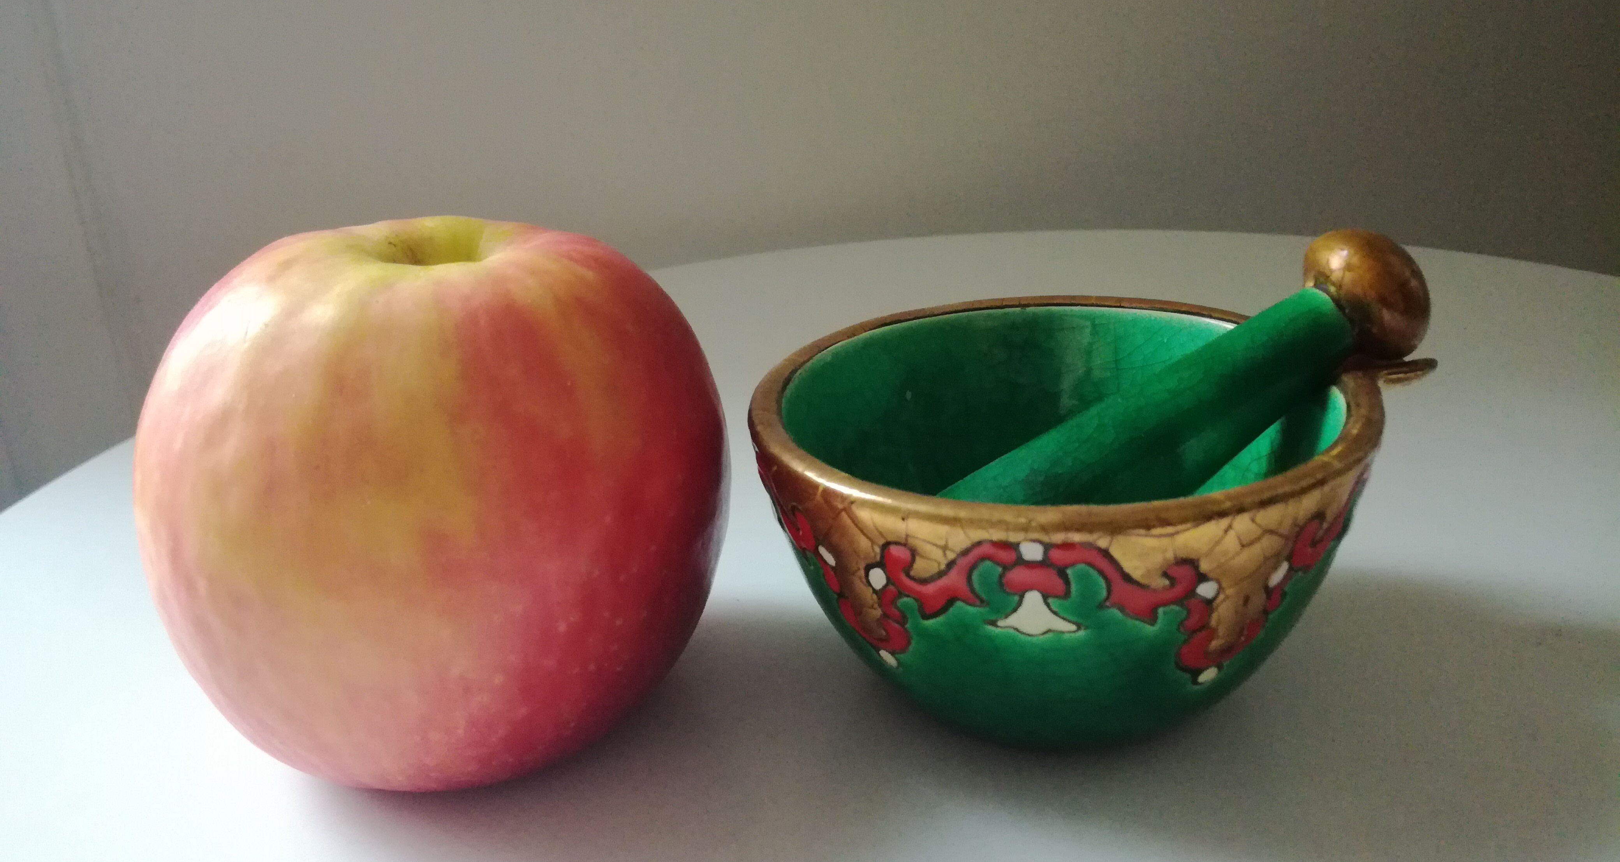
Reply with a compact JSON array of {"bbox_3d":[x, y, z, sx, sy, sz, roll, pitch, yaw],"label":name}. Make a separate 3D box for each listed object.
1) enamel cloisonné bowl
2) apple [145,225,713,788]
[{"bbox_3d":[0.035,0.015,0.184,0.084,0.046,0.084,-4,23,2],"label":"enamel cloisonné bowl"},{"bbox_3d":[-0.051,0.009,0.180,0.080,0.074,0.080,-5,23,0],"label":"apple"}]

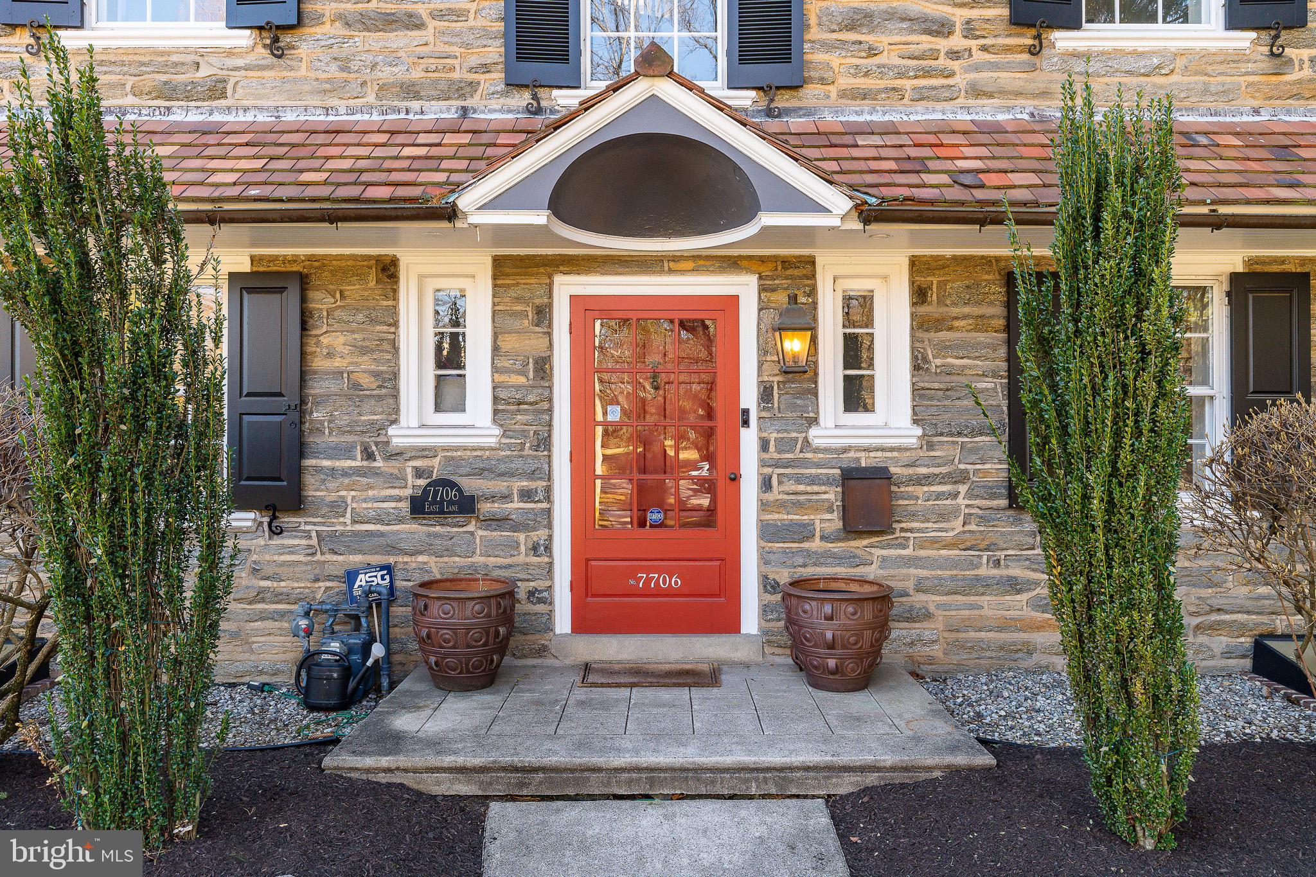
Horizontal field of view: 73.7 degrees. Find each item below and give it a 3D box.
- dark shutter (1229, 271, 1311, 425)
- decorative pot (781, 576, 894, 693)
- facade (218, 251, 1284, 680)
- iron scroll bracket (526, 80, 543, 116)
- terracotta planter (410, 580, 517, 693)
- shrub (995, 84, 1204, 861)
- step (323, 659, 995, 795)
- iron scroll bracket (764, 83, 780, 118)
[{"bbox_3d":[3.615,-0.279,5.180,0.460,1.400,0.040,0,0,4],"label":"dark shutter"},{"bbox_3d":[0.972,1.060,4.755,0.610,0.530,0.610,0,0,0],"label":"decorative pot"},{"bbox_3d":[0.563,0.165,5.370,6.380,2.580,0.300,0,0,0],"label":"facade"},{"bbox_3d":[-0.731,-2.020,5.190,0.090,0.200,0.045,0,0,0],"label":"iron scroll bracket"},{"bbox_3d":[-1.057,1.062,4.760,0.570,0.530,0.570,0,0,0],"label":"terracotta planter"},{"bbox_3d":[1.554,0.085,3.120,0.740,2.720,0.660,0,0,0],"label":"shrub"},{"bbox_3d":[0.010,1.420,4.455,2.810,0.190,1.590,0,0,0],"label":"step"},{"bbox_3d":[0.675,-2.000,5.190,0.090,0.200,0.045,0,0,0],"label":"iron scroll bracket"}]

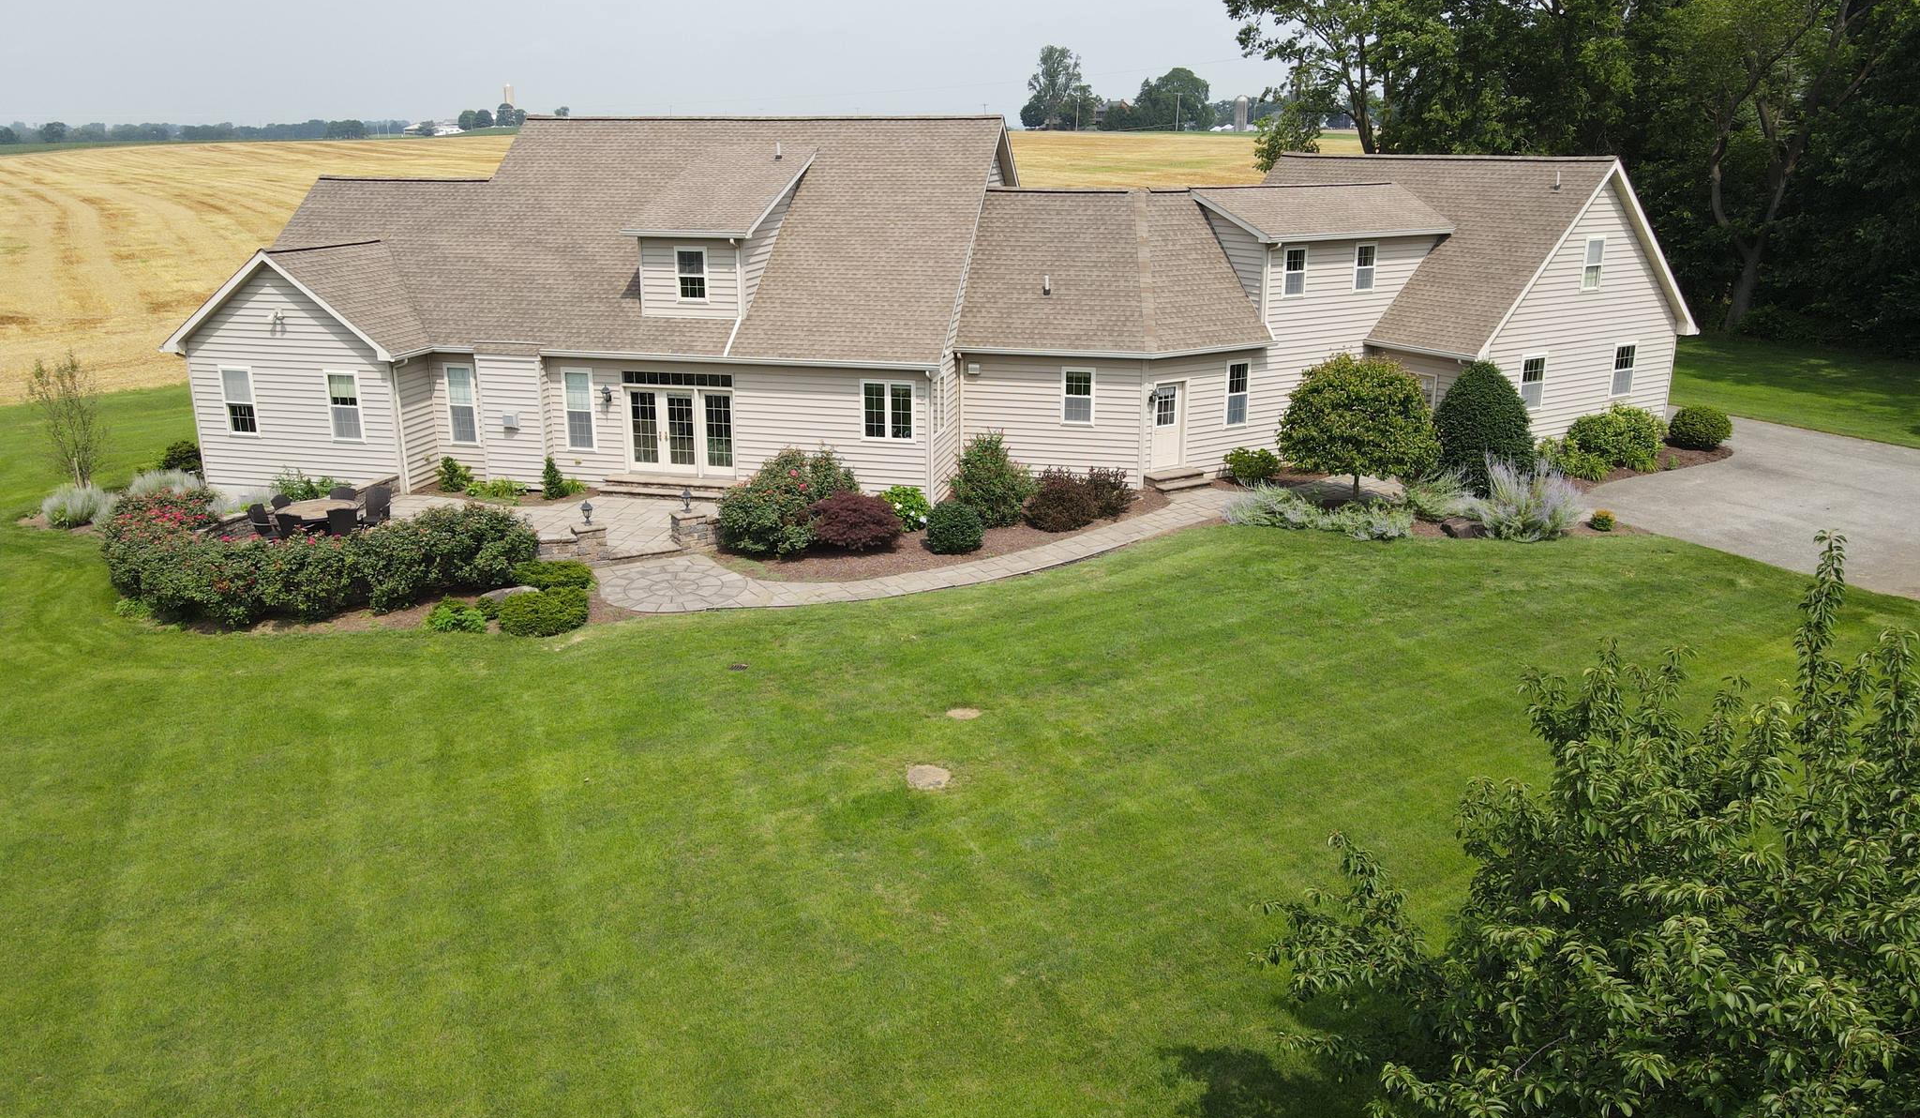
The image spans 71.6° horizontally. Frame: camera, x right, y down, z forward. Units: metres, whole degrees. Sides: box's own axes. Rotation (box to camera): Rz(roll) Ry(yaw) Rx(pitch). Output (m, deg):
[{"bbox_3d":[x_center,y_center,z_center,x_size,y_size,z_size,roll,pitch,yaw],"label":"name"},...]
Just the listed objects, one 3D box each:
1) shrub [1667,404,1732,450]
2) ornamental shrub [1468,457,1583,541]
[{"bbox_3d":[19.676,-3.533,35.365,1.440,1.030,1.440,0,18,0],"label":"shrub"},{"bbox_3d":[12.389,-1.322,29.203,2.369,1.799,2.014,0,17,0],"label":"ornamental shrub"}]

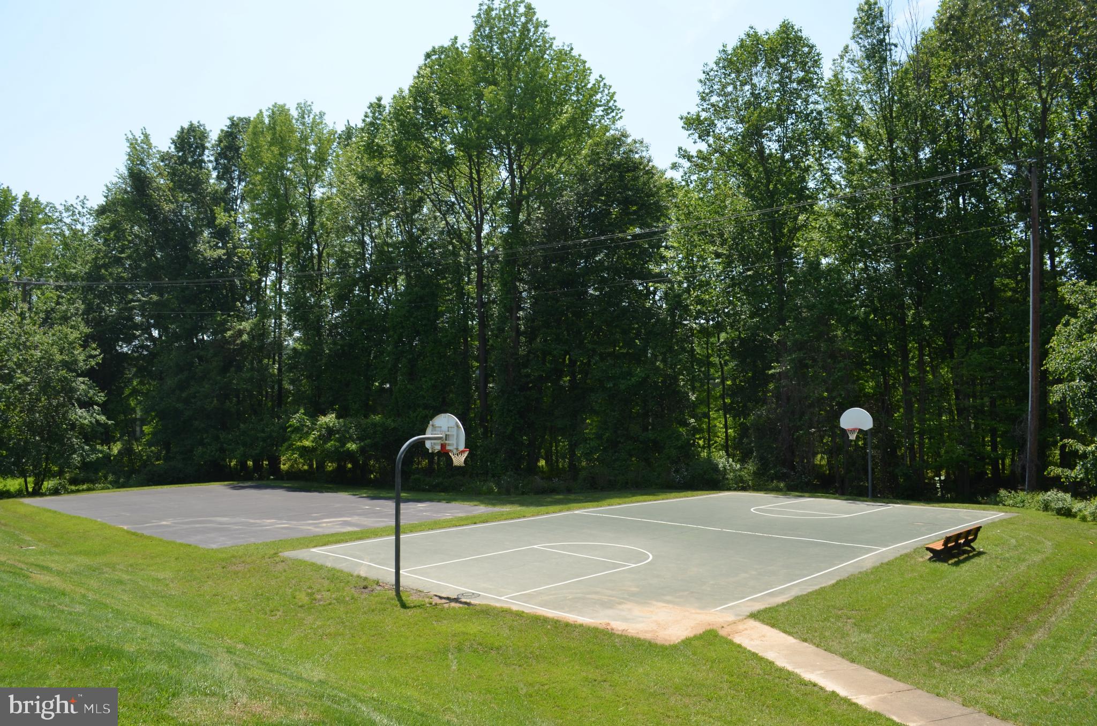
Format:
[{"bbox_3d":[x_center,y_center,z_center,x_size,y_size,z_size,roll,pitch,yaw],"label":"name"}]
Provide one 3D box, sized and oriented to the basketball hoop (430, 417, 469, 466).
[{"bbox_3d":[-2.204,1.813,19.235,1.410,1.230,0.770,-3,-4,44],"label":"basketball hoop"}]

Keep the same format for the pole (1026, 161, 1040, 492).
[{"bbox_3d":[20.751,-1.425,35.130,0.400,14.673,0.400,2,-3,0],"label":"pole"}]

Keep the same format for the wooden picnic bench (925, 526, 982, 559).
[{"bbox_3d":[11.262,5.013,22.804,0.700,0.750,2.480,-2,-4,43],"label":"wooden picnic bench"}]

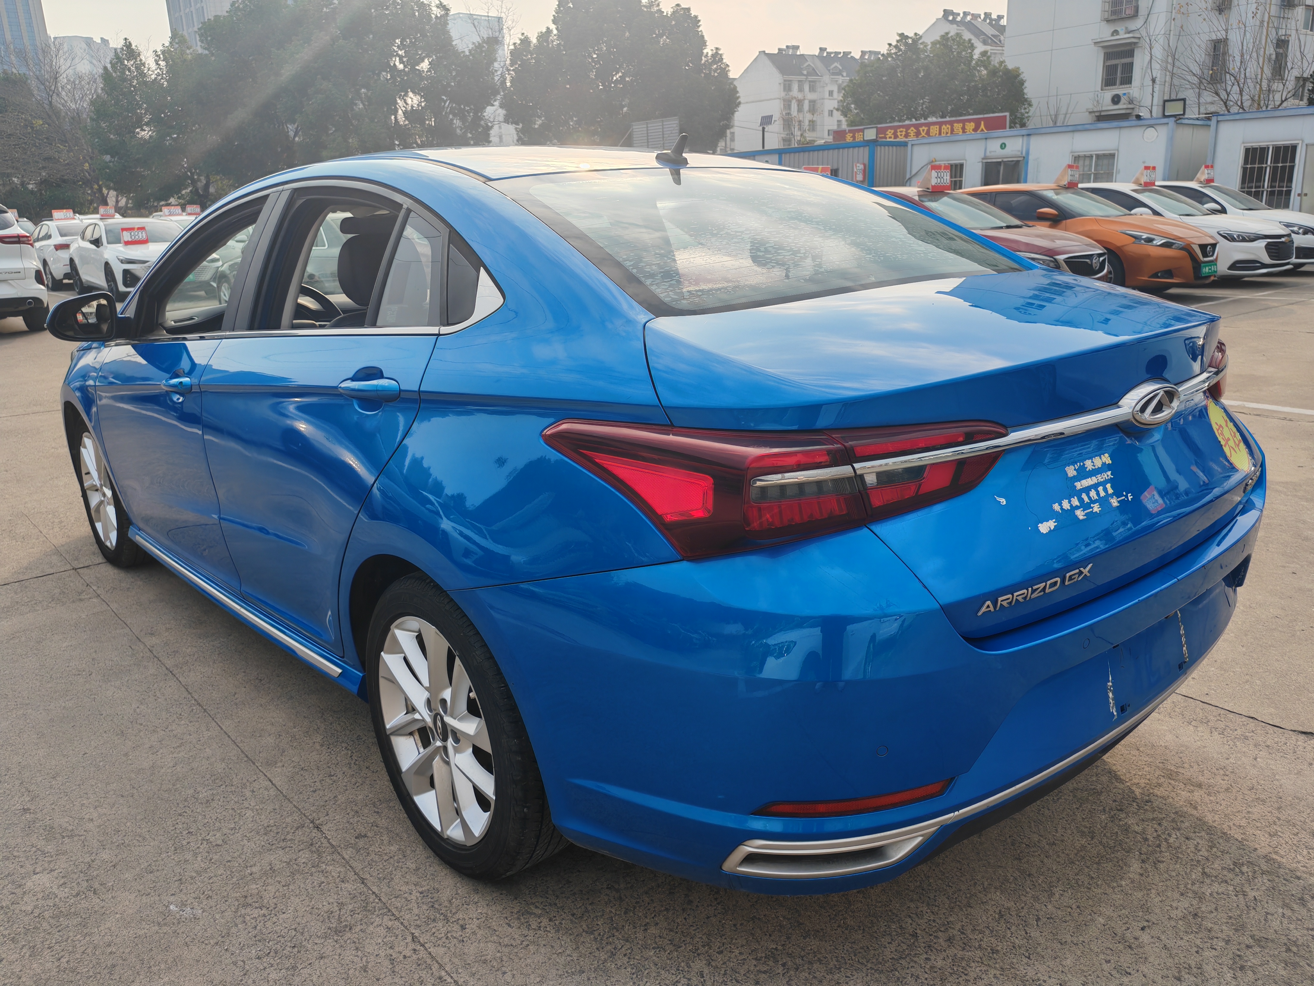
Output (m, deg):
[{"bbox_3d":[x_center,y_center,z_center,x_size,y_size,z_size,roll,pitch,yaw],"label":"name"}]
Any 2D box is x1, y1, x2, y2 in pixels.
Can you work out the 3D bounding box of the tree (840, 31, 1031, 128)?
[{"bbox_3d":[10.837,-14.082,40.000,7.100,7.400,6.800,2,16,14],"label":"tree"}]

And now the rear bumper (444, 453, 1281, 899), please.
[{"bbox_3d":[0.596,0.188,2.067,1.810,0.590,0.880,-13,19,-38],"label":"rear bumper"}]

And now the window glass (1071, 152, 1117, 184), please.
[{"bbox_3d":[9.558,-6.877,22.400,0.080,1.100,0.920,-16,20,-40],"label":"window glass"}]

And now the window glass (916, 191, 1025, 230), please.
[{"bbox_3d":[3.626,-3.349,11.928,1.350,0.160,0.920,-14,46,-37],"label":"window glass"}]

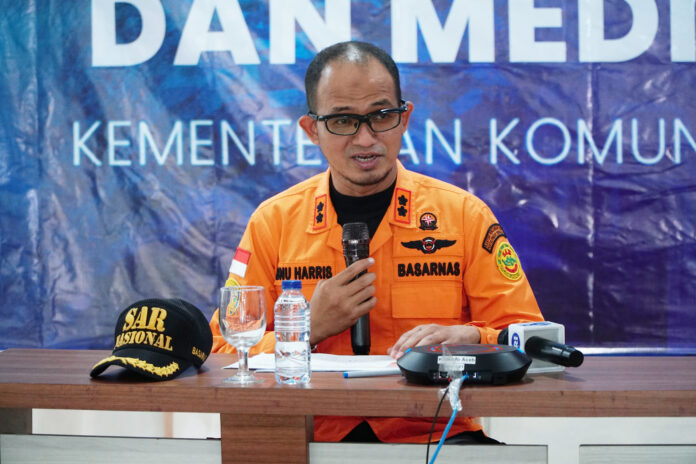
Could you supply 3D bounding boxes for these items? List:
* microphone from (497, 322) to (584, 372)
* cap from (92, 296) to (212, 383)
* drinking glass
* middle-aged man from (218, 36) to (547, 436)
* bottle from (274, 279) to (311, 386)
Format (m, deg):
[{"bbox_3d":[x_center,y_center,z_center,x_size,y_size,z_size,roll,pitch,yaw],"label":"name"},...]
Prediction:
[{"bbox_3d":[0.317,0.191,4.310,0.070,0.072,0.255,-2,4,-24],"label":"microphone"},{"bbox_3d":[-0.318,0.168,4.290,0.168,0.126,0.255,1,4,27],"label":"cap"},{"bbox_3d":[-0.168,0.164,4.195,0.073,0.150,0.073,0,3,8],"label":"drinking glass"},{"bbox_3d":[0.055,0.315,4.580,0.570,1.290,0.680,0,3,9],"label":"middle-aged man"},{"bbox_3d":[-0.087,0.159,4.170,0.058,0.163,0.058,0,3,0],"label":"bottle"}]

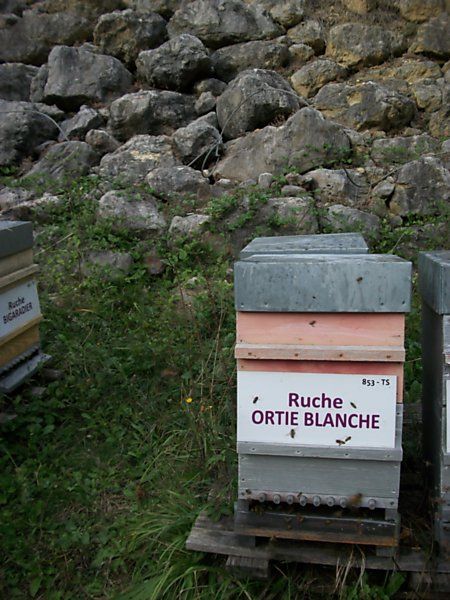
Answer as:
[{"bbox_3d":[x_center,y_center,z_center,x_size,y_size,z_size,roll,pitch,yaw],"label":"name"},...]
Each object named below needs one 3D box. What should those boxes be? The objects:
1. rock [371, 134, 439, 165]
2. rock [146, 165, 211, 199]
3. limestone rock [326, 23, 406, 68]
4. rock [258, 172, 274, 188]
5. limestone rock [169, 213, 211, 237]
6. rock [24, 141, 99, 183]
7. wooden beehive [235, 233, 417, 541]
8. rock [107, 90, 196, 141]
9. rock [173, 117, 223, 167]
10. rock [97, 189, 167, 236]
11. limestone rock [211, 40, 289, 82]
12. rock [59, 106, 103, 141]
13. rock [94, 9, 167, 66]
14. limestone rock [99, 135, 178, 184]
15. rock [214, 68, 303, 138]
[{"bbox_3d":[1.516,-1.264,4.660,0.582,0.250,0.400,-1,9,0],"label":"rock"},{"bbox_3d":[-0.432,-1.102,5.157,0.595,0.316,0.390,-1,7,-1],"label":"rock"},{"bbox_3d":[1.583,-2.847,6.204,0.895,0.515,0.611,0,7,4],"label":"limestone rock"},{"bbox_3d":[0.359,-1.034,4.799,0.136,0.138,0.124,-1,8,0],"label":"rock"},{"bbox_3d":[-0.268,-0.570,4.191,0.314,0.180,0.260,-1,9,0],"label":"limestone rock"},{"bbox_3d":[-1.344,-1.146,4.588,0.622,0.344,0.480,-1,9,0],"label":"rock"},{"bbox_3d":[0.288,0.256,1.690,0.460,0.765,0.540,0,7,10],"label":"wooden beehive"},{"bbox_3d":[-0.723,-1.816,5.460,0.868,0.492,0.655,-1,8,0],"label":"rock"},{"bbox_3d":[-0.269,-1.551,5.429,0.489,0.489,0.440,-1,7,-1],"label":"rock"},{"bbox_3d":[-0.776,-0.726,4.606,0.570,0.438,0.459,-1,8,0],"label":"rock"},{"bbox_3d":[0.267,-2.604,6.056,0.834,0.504,0.631,-1,8,0],"label":"limestone rock"},{"bbox_3d":[-1.444,-1.763,5.541,0.440,0.340,0.348,-1,7,-4],"label":"rock"},{"bbox_3d":[-1.090,-3.027,6.397,0.814,0.669,0.697,-1,8,0],"label":"rock"},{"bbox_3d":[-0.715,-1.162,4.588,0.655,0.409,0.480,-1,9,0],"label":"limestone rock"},{"bbox_3d":[0.370,-2.035,5.774,0.916,0.749,0.746,-1,7,1],"label":"rock"}]

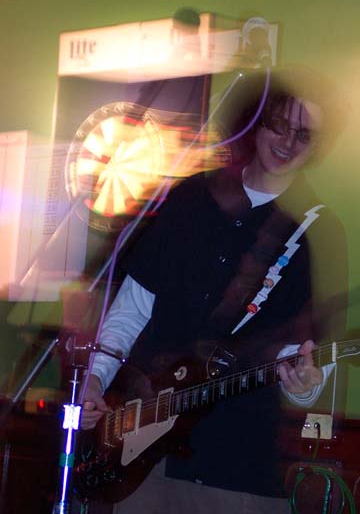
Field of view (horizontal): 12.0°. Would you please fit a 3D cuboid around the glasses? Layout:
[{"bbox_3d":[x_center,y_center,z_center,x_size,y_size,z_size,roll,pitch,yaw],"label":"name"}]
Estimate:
[{"bbox_3d":[0.251,-0.311,4.126,0.136,0.042,0.135,22,6,-12],"label":"glasses"}]

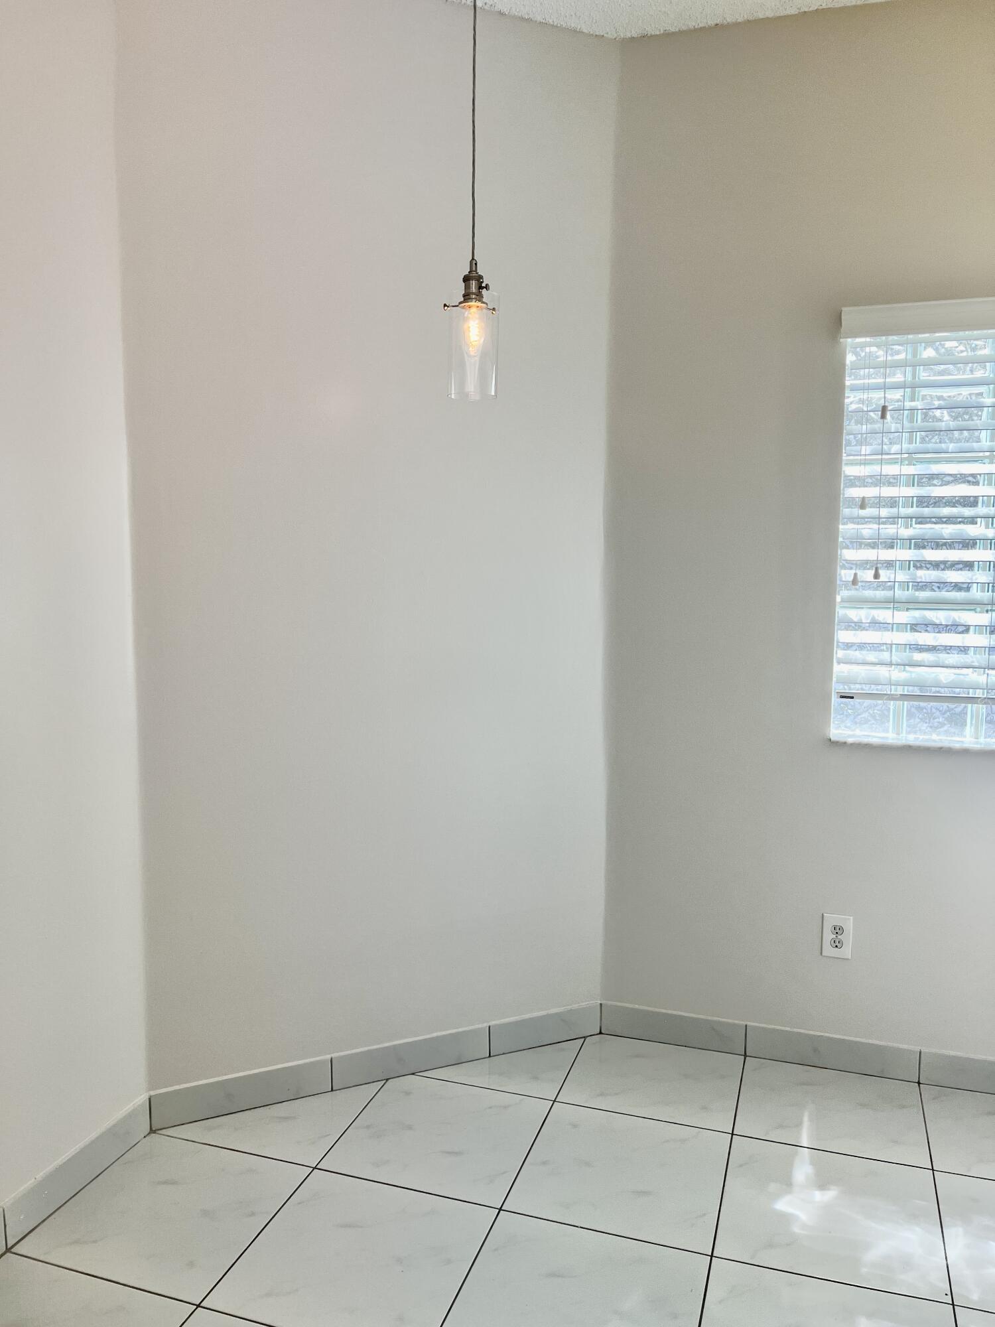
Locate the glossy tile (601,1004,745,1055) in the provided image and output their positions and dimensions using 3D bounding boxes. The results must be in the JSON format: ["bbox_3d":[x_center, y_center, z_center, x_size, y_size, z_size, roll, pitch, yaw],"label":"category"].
[{"bbox_3d":[0.520,1.088,2.963,0.426,0.090,0.011,2,6,18],"label":"glossy tile"}]

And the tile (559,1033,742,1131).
[{"bbox_3d":[0.432,1.147,2.742,0.453,0.011,0.400,2,6,18],"label":"tile"}]

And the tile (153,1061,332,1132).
[{"bbox_3d":[-0.652,1.106,2.575,0.455,0.097,0.011,-3,7,-25],"label":"tile"}]

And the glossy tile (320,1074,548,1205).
[{"bbox_3d":[-0.138,1.172,2.478,0.453,0.011,0.453,2,6,18],"label":"glossy tile"}]

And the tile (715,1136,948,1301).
[{"bbox_3d":[0.730,1.206,2.193,0.453,0.011,0.453,2,6,18],"label":"tile"}]

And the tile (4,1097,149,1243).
[{"bbox_3d":[-0.940,1.138,2.262,0.011,0.097,0.451,2,6,18],"label":"tile"}]

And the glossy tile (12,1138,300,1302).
[{"bbox_3d":[-0.715,1.201,2.190,0.453,0.011,0.453,2,6,18],"label":"glossy tile"}]

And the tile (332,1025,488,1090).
[{"bbox_3d":[-0.236,1.103,2.794,0.459,0.090,0.011,-2,6,-24],"label":"tile"}]

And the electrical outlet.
[{"bbox_3d":[0.951,0.765,2.788,0.079,0.124,0.009,2,6,18],"label":"electrical outlet"}]

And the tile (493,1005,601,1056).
[{"bbox_3d":[0.145,1.087,2.962,0.364,0.090,0.011,-2,6,-24],"label":"tile"}]

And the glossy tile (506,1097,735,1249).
[{"bbox_3d":[0.299,1.200,2.357,0.457,0.009,0.457,2,6,18],"label":"glossy tile"}]

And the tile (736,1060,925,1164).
[{"bbox_3d":[0.866,1.163,2.600,0.453,0.011,0.400,2,6,18],"label":"tile"}]

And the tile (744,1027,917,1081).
[{"bbox_3d":[0.945,1.104,2.823,0.459,0.090,0.011,2,6,18],"label":"tile"}]

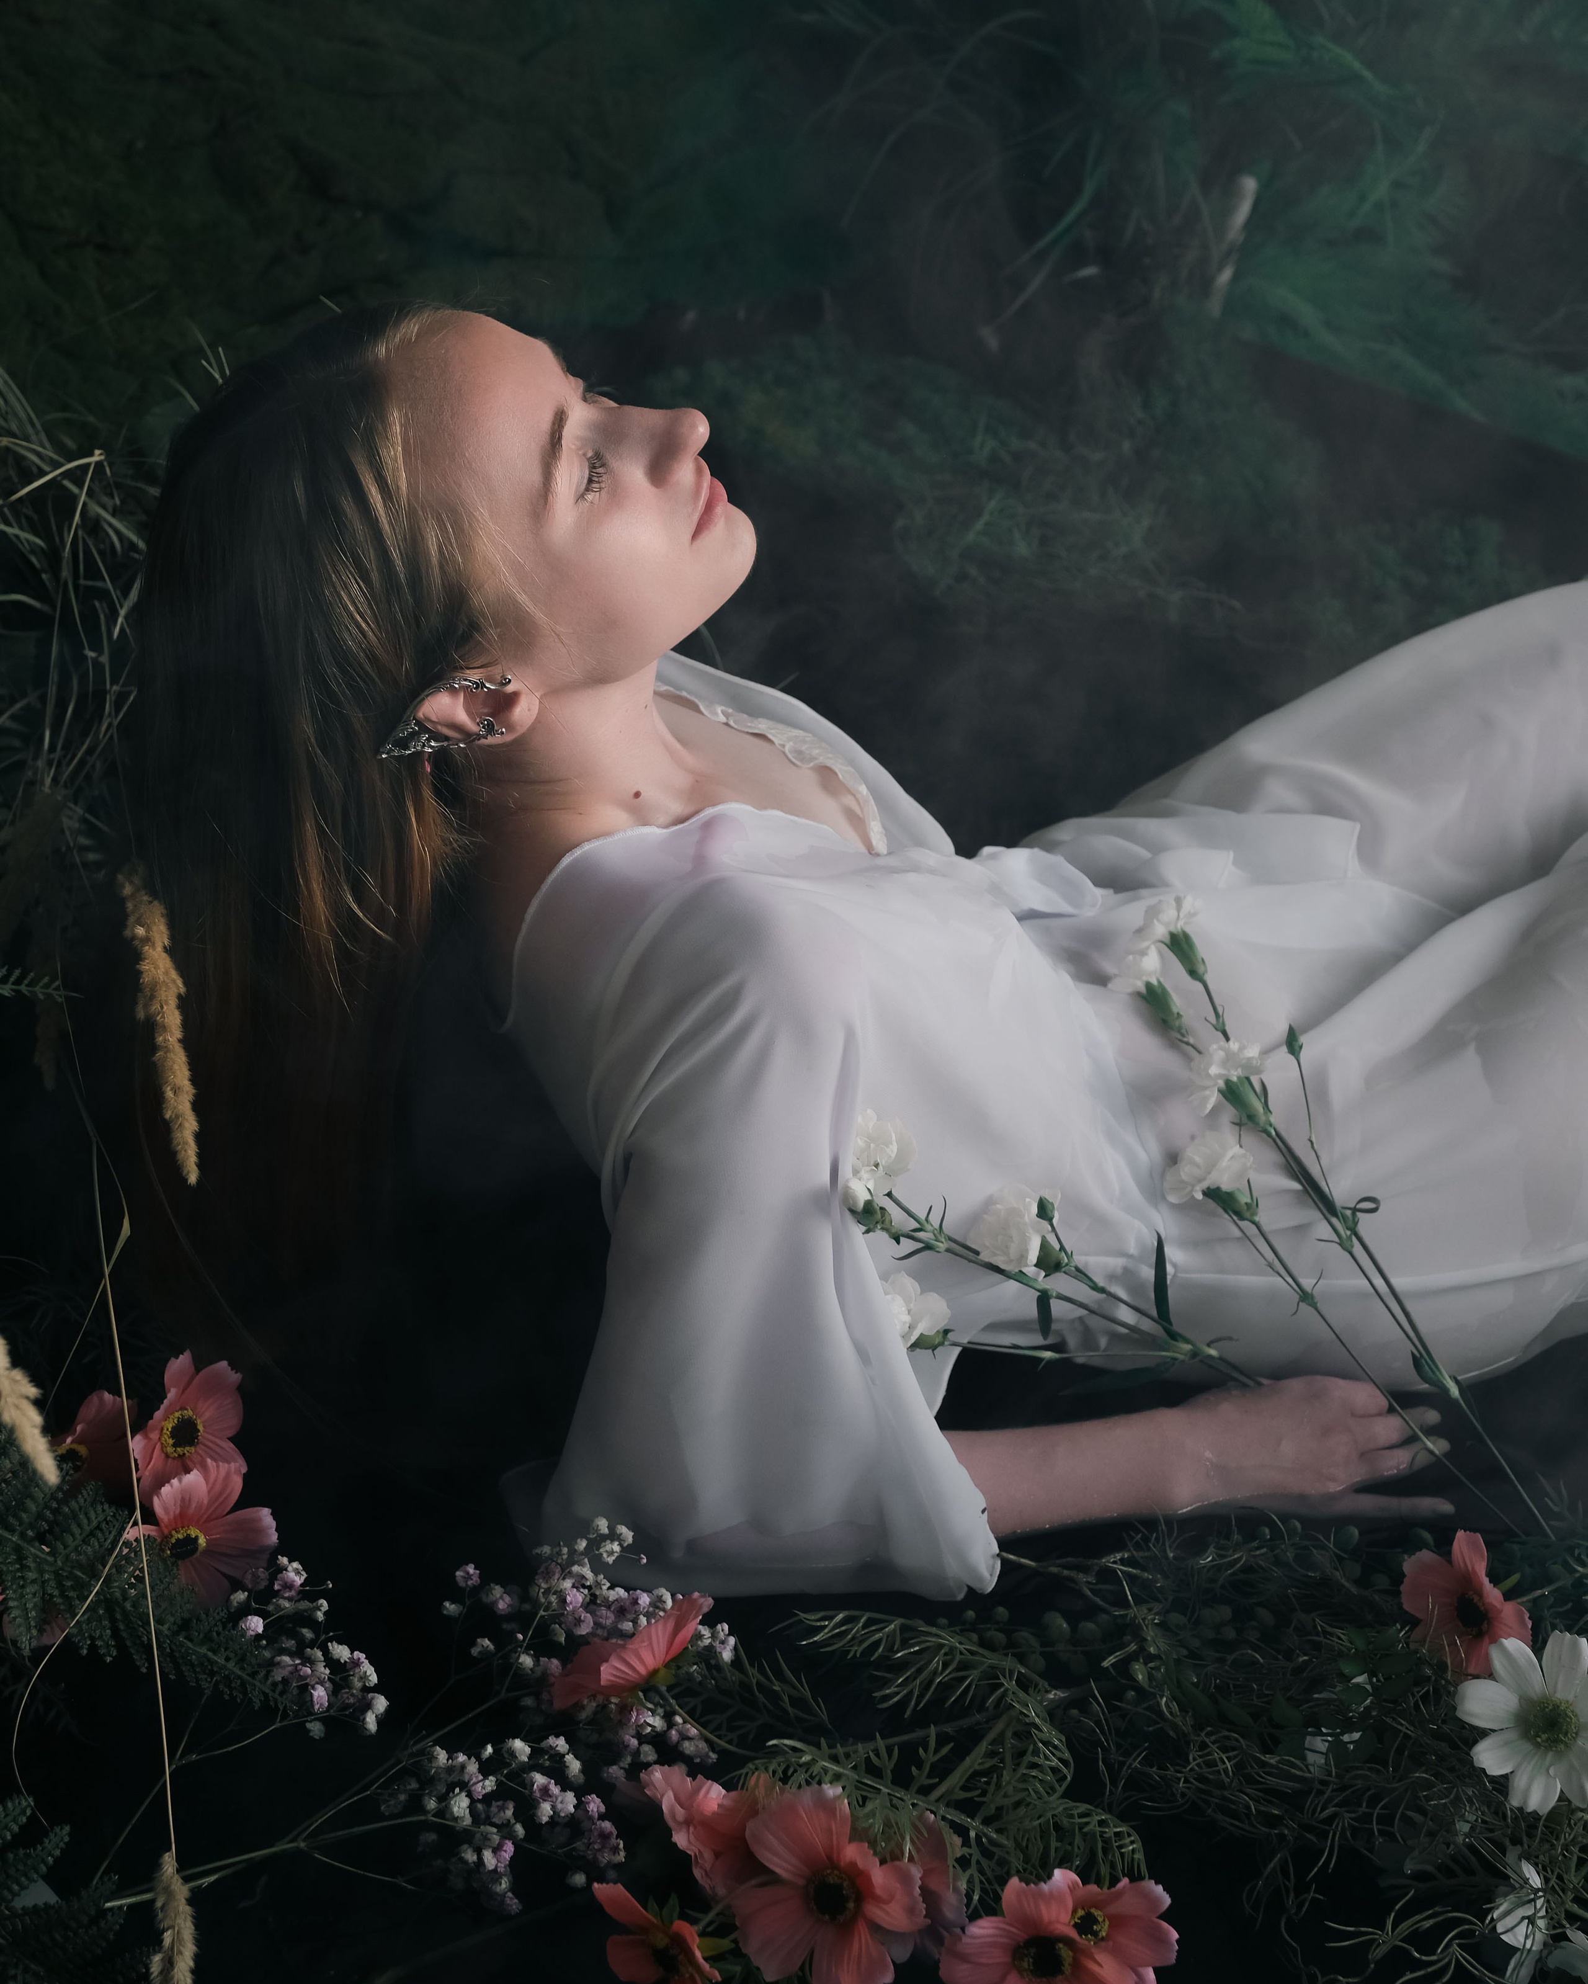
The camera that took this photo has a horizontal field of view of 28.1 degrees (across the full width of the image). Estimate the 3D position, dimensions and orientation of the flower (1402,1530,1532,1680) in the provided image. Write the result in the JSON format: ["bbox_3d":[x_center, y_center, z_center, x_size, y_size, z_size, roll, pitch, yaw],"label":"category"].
[{"bbox_3d":[0.318,0.287,1.480,0.030,0.072,0.068,0,31,-45],"label":"flower"}]

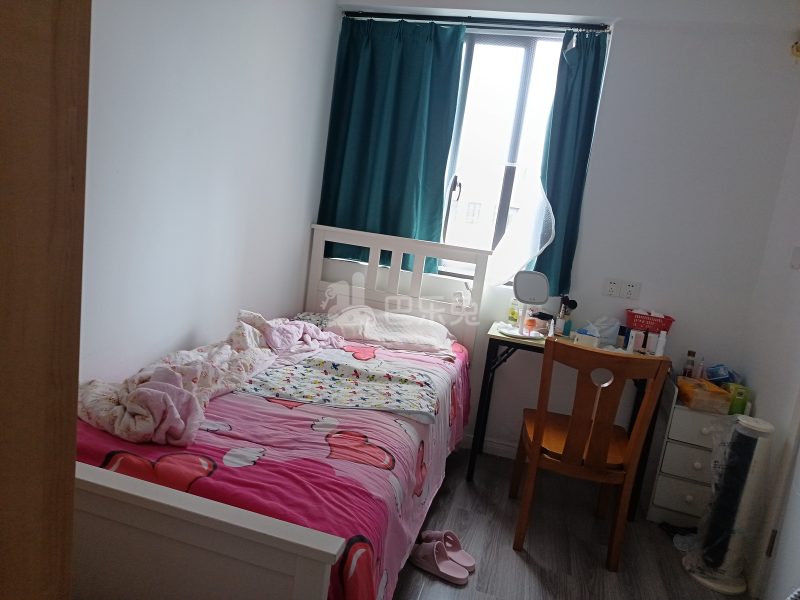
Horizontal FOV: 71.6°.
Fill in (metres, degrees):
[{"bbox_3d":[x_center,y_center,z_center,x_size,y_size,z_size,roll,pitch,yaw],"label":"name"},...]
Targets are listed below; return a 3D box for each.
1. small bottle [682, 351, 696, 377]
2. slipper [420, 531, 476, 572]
[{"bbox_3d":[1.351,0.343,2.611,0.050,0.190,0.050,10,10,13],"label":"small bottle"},{"bbox_3d":[0.179,0.935,2.119,0.240,0.103,0.095,14,12,31],"label":"slipper"}]

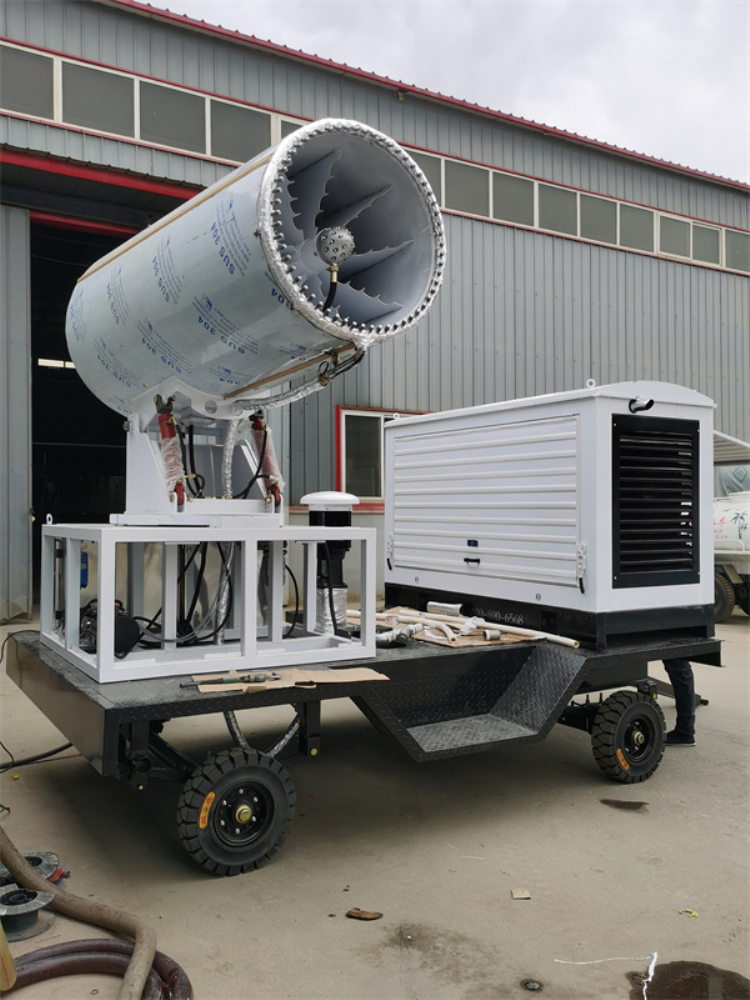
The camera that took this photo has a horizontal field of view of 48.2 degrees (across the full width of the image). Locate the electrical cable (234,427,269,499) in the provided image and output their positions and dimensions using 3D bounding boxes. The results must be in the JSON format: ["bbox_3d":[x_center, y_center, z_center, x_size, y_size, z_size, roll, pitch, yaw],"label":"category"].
[{"bbox_3d":[-0.642,-0.195,4.356,0.180,0.375,0.100,1,-1,-28],"label":"electrical cable"}]

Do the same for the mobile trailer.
[{"bbox_3d":[-0.078,1.227,5.044,3.621,0.799,2.311,1,-1,-32],"label":"mobile trailer"}]

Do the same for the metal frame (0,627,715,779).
[{"bbox_3d":[-0.076,1.035,5.048,3.621,0.414,2.311,1,-1,-32],"label":"metal frame"}]

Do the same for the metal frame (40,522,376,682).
[{"bbox_3d":[-0.939,0.479,4.543,1.399,0.665,1.336,1,-1,-32],"label":"metal frame"}]

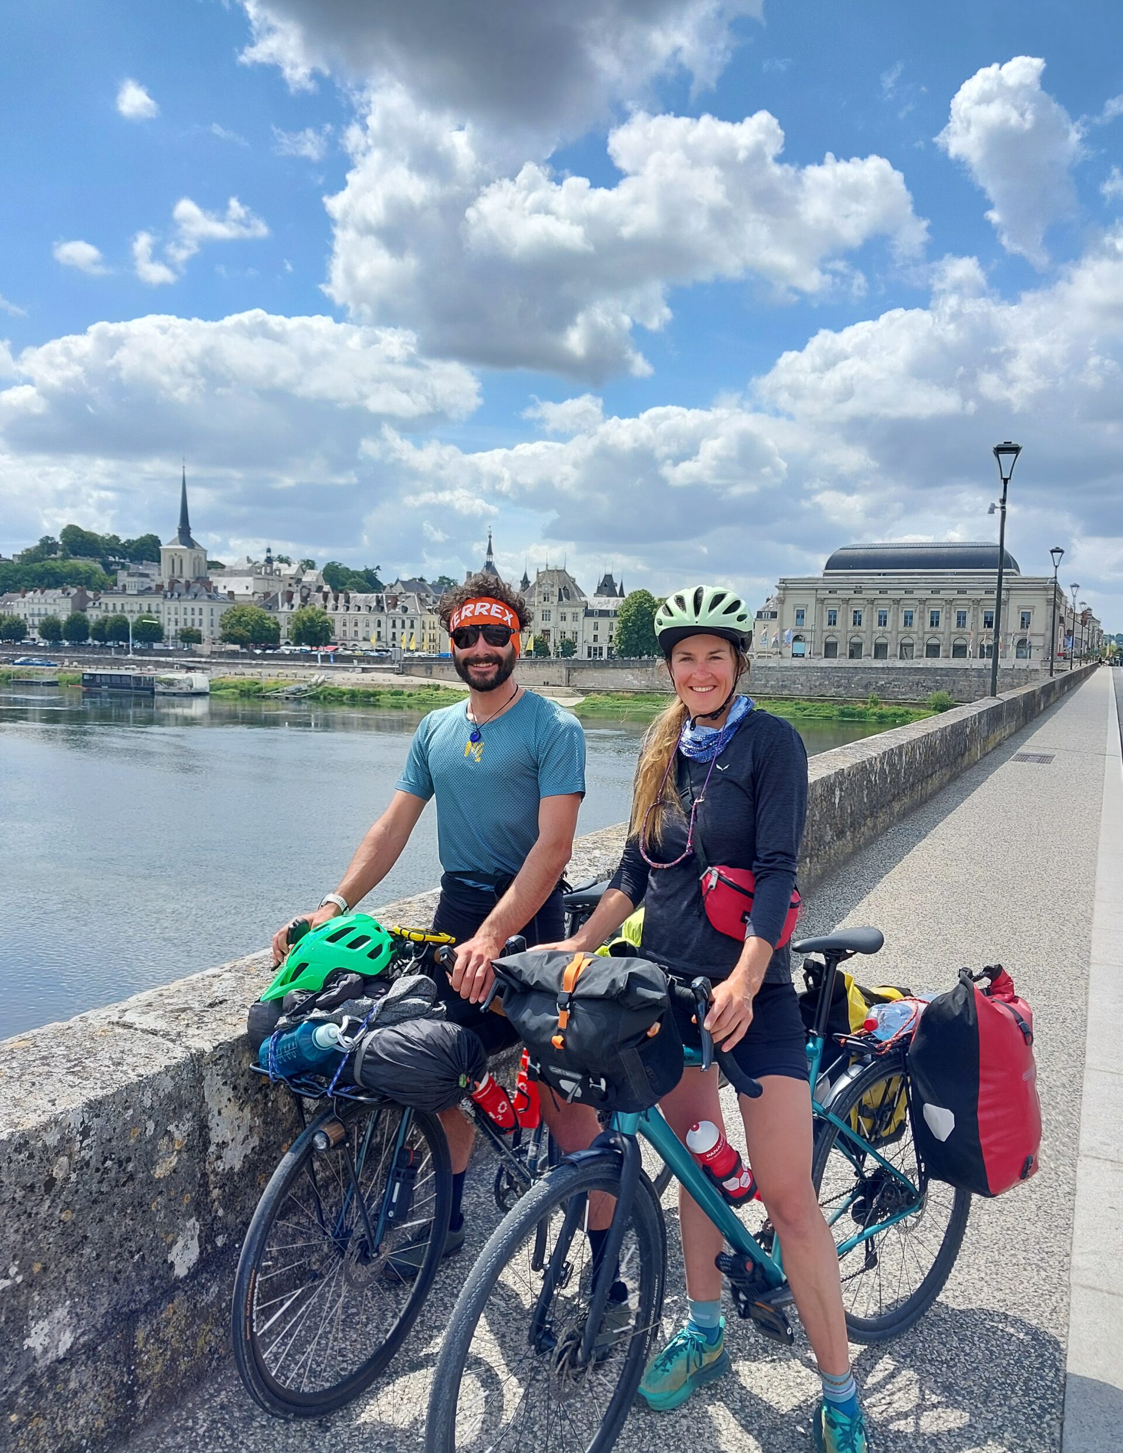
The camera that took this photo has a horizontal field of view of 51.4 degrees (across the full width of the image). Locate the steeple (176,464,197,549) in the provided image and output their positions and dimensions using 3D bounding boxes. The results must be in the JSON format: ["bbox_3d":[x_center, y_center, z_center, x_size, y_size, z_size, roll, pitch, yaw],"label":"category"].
[{"bbox_3d":[-138.466,-80.754,430.000,6.800,31.000,6.800,3,4,18],"label":"steeple"}]

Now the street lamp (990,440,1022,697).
[{"bbox_3d":[8.430,-2.987,22.419,0.460,4.858,0.460,3,5,25],"label":"street lamp"}]

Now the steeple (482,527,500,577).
[{"bbox_3d":[-15.452,-38.056,255.000,3.400,11.000,3.400,3,5,25],"label":"steeple"}]

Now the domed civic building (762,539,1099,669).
[{"bbox_3d":[68.581,-23.800,220.811,48.300,22.500,30.000,3,5,25],"label":"domed civic building"}]

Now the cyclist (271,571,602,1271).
[{"bbox_3d":[-0.213,0.555,2.821,0.710,1.830,0.653,4,5,28],"label":"cyclist"}]

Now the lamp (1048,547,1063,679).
[{"bbox_3d":[18.817,-4.344,44.559,0.460,4.858,0.460,3,5,25],"label":"lamp"}]

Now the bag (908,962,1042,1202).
[{"bbox_3d":[0.999,0.825,2.800,0.280,0.500,0.200,-2,0,-36],"label":"bag"}]

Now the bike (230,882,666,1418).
[{"bbox_3d":[-0.104,0.929,2.948,0.560,1.070,1.770,5,5,39],"label":"bike"}]

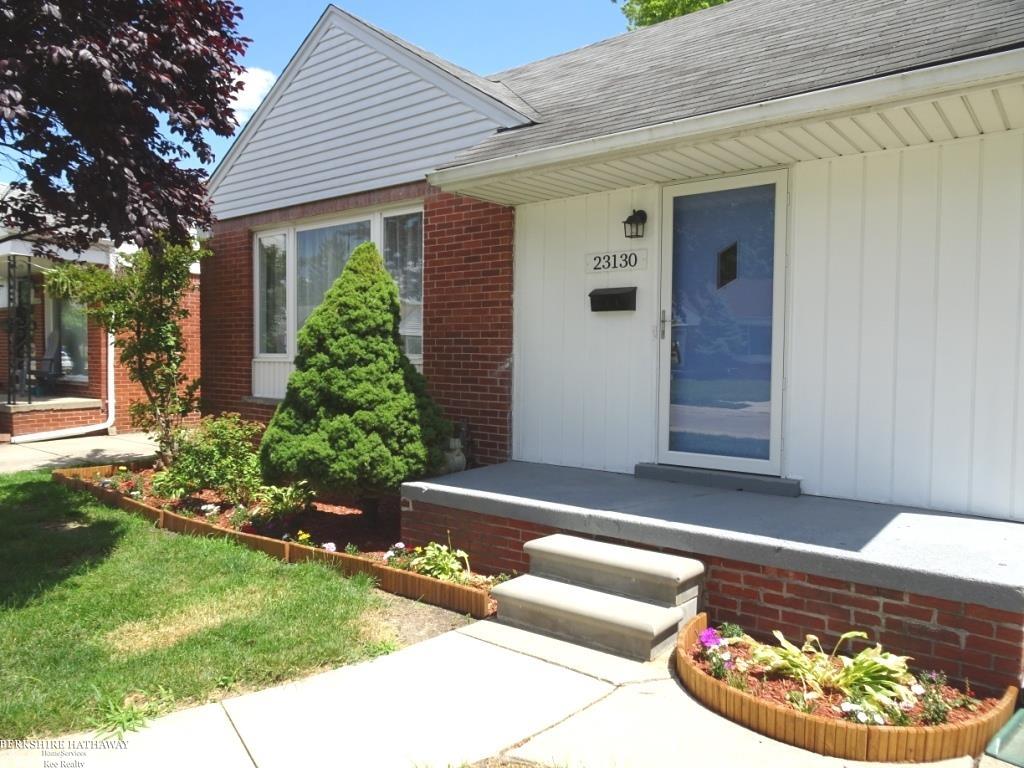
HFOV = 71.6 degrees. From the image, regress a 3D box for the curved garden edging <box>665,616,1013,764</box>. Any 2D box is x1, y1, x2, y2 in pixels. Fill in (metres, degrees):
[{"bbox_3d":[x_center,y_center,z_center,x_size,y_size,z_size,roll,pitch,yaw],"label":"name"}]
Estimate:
[{"bbox_3d":[1.211,1.204,2.805,1.280,0.125,0.800,2,2,37],"label":"curved garden edging"}]

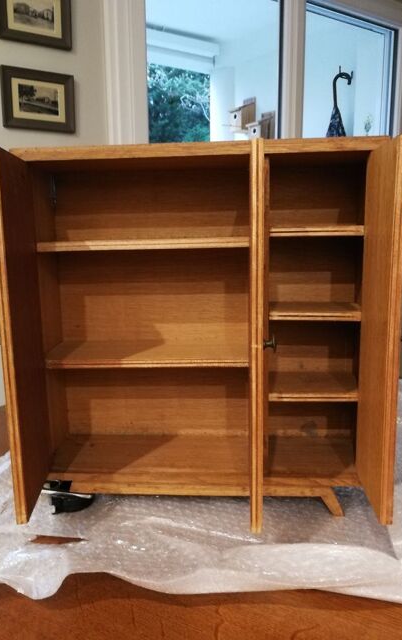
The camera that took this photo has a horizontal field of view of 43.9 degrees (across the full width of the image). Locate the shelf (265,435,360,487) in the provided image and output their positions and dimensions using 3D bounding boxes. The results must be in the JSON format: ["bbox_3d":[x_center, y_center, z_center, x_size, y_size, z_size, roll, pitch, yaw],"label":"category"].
[{"bbox_3d":[0.138,0.173,0.621,0.112,0.011,0.119,0,9,4],"label":"shelf"}]

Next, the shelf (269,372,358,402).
[{"bbox_3d":[0.137,0.082,0.619,0.112,0.010,0.095,0,9,4],"label":"shelf"}]

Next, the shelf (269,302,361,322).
[{"bbox_3d":[0.135,-0.011,0.605,0.112,0.010,0.095,0,9,4],"label":"shelf"}]

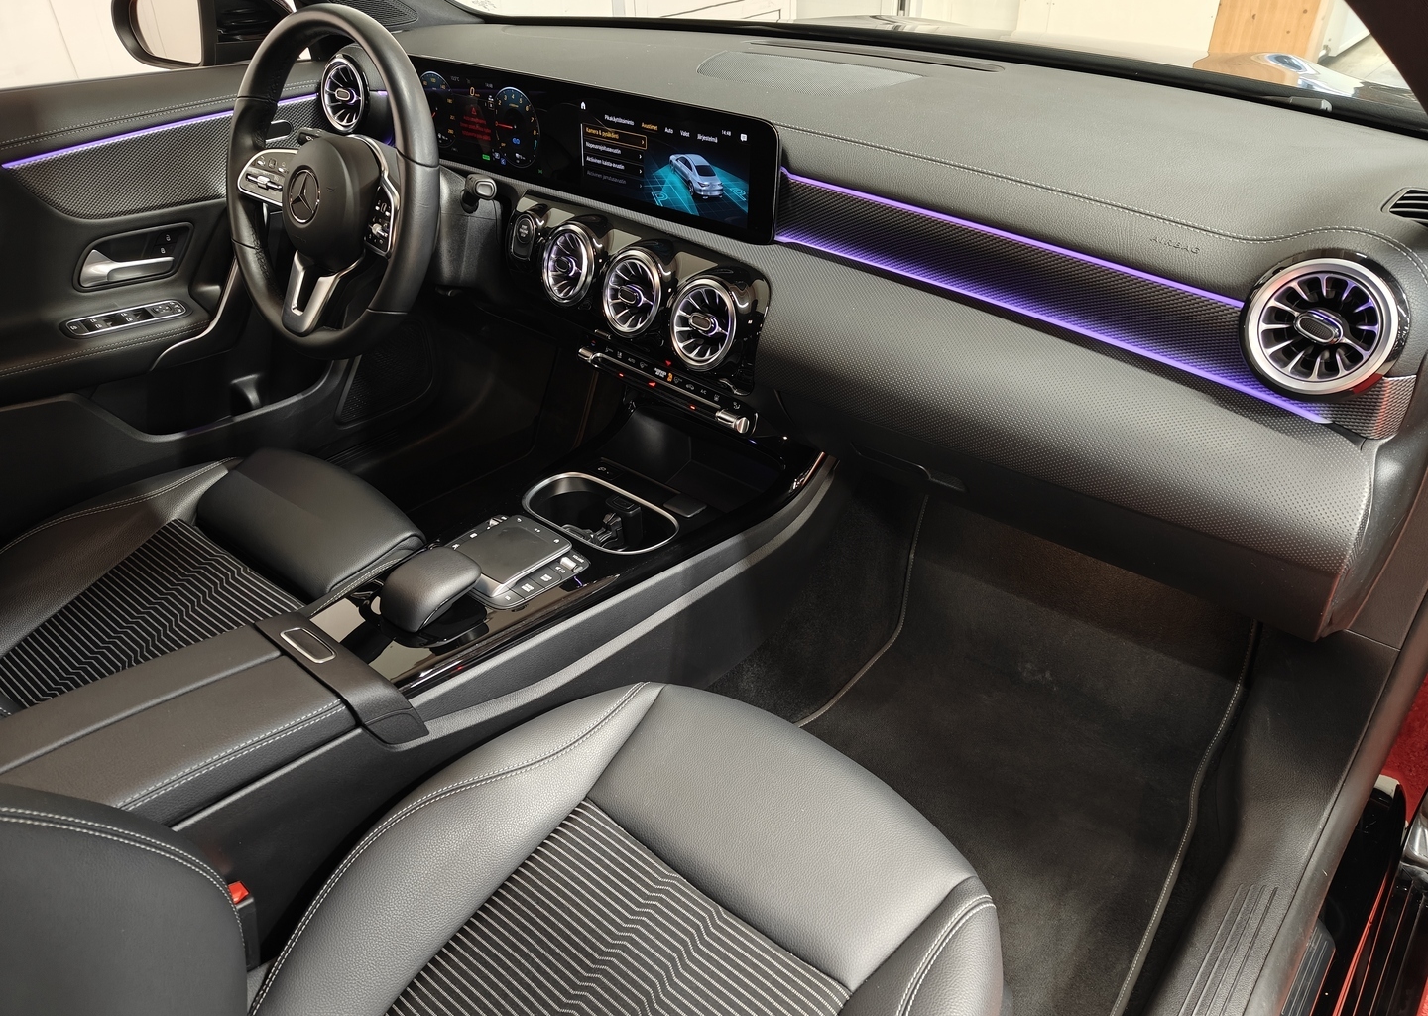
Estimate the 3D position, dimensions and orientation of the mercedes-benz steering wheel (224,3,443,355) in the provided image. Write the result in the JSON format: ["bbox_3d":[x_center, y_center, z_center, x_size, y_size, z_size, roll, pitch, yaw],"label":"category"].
[{"bbox_3d":[-0.423,-0.353,1.107,0.375,0.372,0.090,23,21,31],"label":"mercedes-benz steering wheel"}]

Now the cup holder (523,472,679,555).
[{"bbox_3d":[-0.127,0.035,1.105,0.195,0.070,0.106,25,46,32],"label":"cup holder"}]

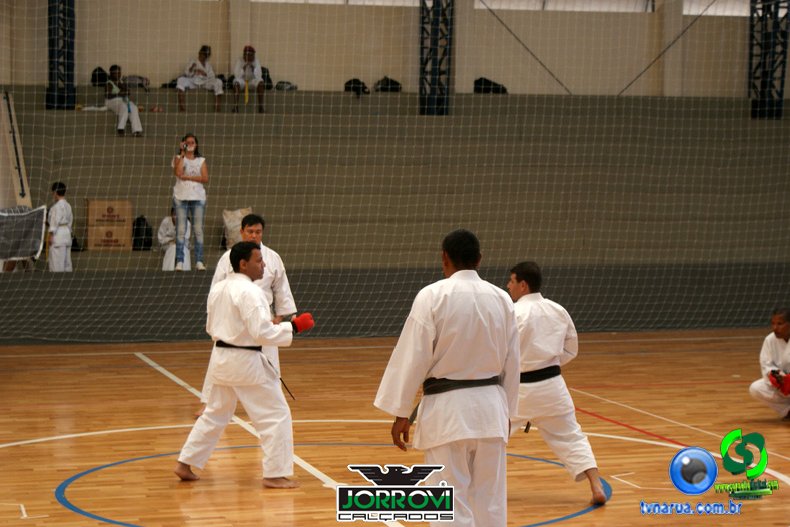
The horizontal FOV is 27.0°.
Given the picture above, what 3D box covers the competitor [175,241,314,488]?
[{"bbox_3d":[-0.992,0.652,10.788,0.800,1.580,0.660,-1,3,-22],"label":"competitor"}]

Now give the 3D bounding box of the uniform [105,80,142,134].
[{"bbox_3d":[-3.868,-2.222,23.450,0.450,0.760,0.520,-1,3,-30],"label":"uniform"}]

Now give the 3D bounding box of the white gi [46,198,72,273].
[{"bbox_3d":[-4.331,-0.310,21.250,0.380,1.040,0.280,-2,3,-37],"label":"white gi"}]

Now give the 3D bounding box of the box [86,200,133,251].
[{"bbox_3d":[-3.729,-0.496,21.500,0.600,0.630,0.420,0,3,-13],"label":"box"}]

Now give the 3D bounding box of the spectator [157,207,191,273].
[{"bbox_3d":[-2.934,-0.259,21.900,0.460,0.980,0.600,0,2,-14],"label":"spectator"}]

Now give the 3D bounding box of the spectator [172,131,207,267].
[{"bbox_3d":[-2.640,-0.792,21.200,0.460,1.750,0.360,0,2,-9],"label":"spectator"}]

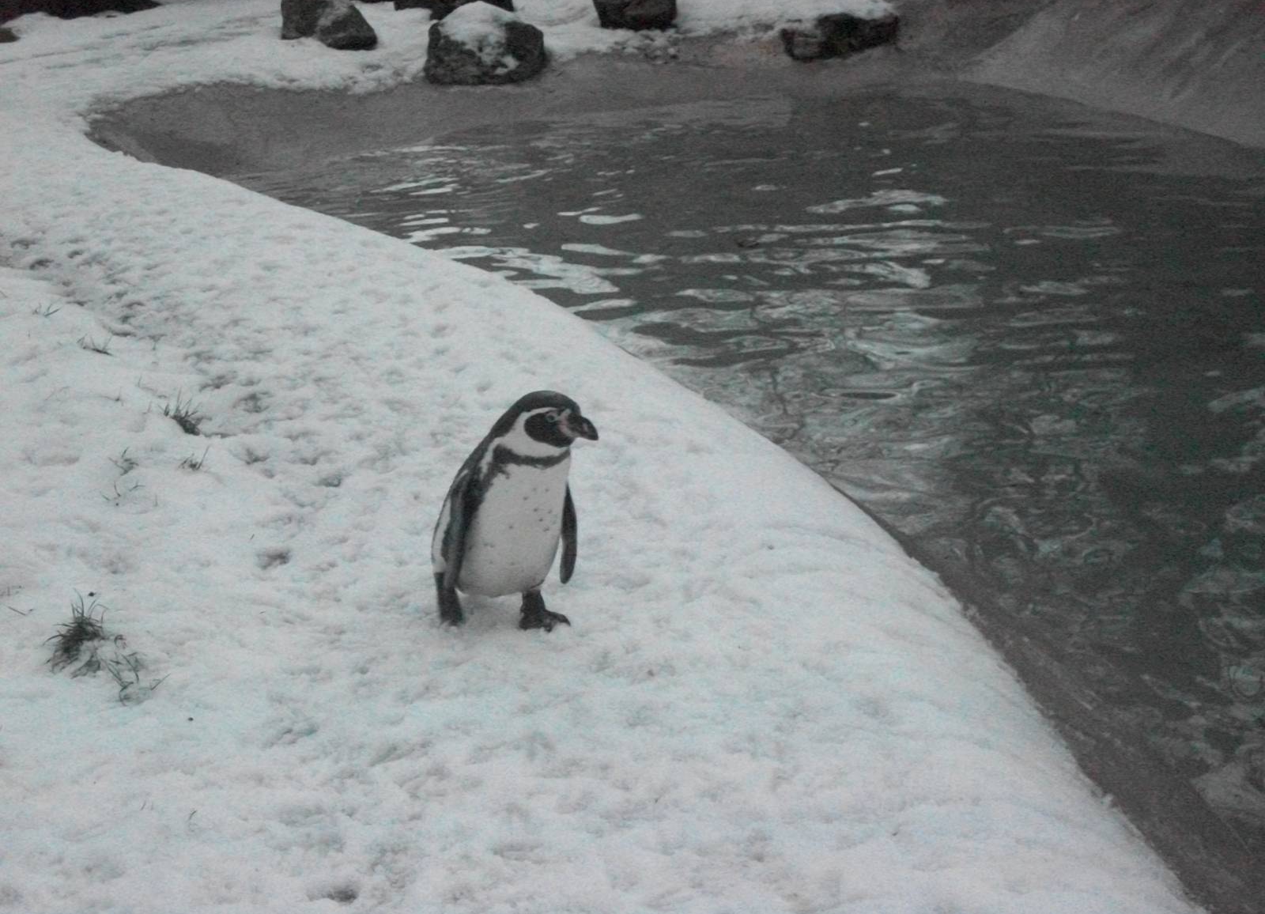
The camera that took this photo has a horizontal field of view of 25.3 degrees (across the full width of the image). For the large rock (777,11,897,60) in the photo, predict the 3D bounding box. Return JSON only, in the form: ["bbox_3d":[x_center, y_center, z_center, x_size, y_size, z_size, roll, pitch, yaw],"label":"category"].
[{"bbox_3d":[1.300,-2.645,17.600,0.710,0.280,0.460,-3,14,-12],"label":"large rock"}]

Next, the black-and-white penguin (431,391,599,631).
[{"bbox_3d":[-0.250,0.112,6.000,0.280,0.520,0.310,-12,19,-40],"label":"black-and-white penguin"}]

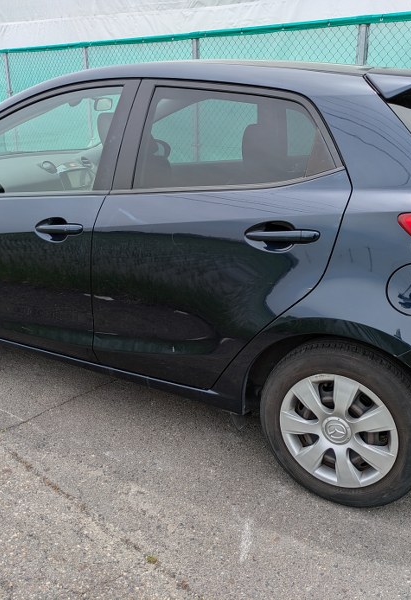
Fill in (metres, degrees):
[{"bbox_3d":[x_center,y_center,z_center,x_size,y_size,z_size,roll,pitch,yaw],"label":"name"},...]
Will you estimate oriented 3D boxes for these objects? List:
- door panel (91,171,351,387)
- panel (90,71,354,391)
[{"bbox_3d":[0.014,-0.064,1.978,0.970,0.790,0.160,10,21,29],"label":"door panel"},{"bbox_3d":[0.039,-0.207,1.971,0.970,1.065,0.250,10,21,29],"label":"panel"}]

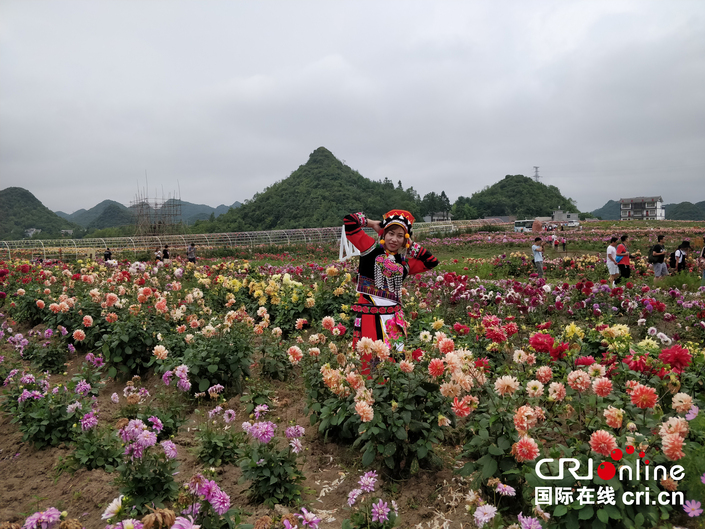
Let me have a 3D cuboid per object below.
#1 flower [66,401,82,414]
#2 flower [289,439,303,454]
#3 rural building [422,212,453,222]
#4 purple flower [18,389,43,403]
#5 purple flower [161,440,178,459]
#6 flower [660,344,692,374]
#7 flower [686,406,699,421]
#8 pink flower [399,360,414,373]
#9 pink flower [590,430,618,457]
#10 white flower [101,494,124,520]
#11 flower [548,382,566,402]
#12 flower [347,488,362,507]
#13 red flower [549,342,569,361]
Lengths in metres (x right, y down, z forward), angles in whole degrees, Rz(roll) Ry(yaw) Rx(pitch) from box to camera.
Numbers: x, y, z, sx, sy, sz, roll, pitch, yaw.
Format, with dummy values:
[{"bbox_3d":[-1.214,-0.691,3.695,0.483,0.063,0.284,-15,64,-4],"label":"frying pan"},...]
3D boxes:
[{"bbox_3d":[-1.903,0.982,3.350,0.106,0.086,0.075,-2,4,-30],"label":"flower"},{"bbox_3d":[-0.300,0.968,2.600,0.085,0.088,0.055,-2,-5,-28],"label":"flower"},{"bbox_3d":[26.079,-14.113,150.000,9.200,4.200,7.000,0,3,6],"label":"rural building"},{"bbox_3d":[-2.206,0.898,3.350,0.164,0.096,0.106,0,3,0],"label":"purple flower"},{"bbox_3d":[-0.989,1.004,2.650,0.075,0.100,0.087,2,3,29],"label":"purple flower"},{"bbox_3d":[1.982,0.583,3.000,0.209,0.184,0.156,3,5,34],"label":"flower"},{"bbox_3d":[1.460,0.640,2.100,0.052,0.060,0.042,0,4,-5],"label":"flower"},{"bbox_3d":[0.342,0.647,3.100,0.101,0.076,0.067,0,3,0],"label":"pink flower"},{"bbox_3d":[1.021,0.725,1.980,0.112,0.108,0.075,1,6,14],"label":"pink flower"},{"bbox_3d":[-0.933,0.944,1.900,0.075,0.101,0.093,-2,4,-24],"label":"white flower"},{"bbox_3d":[1.111,0.694,2.650,0.092,0.108,0.098,-3,5,-32],"label":"flower"},{"bbox_3d":[0.009,1.025,2.150,0.050,0.085,0.085,22,-8,-32],"label":"flower"},{"bbox_3d":[1.306,0.552,3.100,0.127,0.114,0.100,-1,3,-11],"label":"red flower"}]

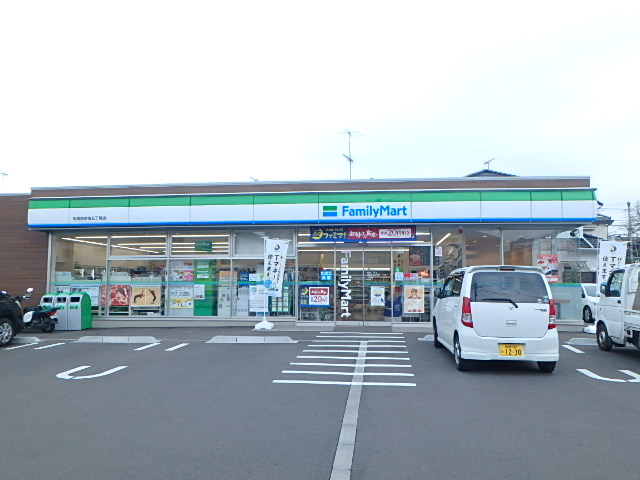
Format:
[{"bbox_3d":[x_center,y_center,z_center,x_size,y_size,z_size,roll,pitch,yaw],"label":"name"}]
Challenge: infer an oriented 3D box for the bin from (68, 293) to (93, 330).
[{"bbox_3d":[-6.200,1.845,13.873,0.380,0.950,0.500,0,-5,6],"label":"bin"}]

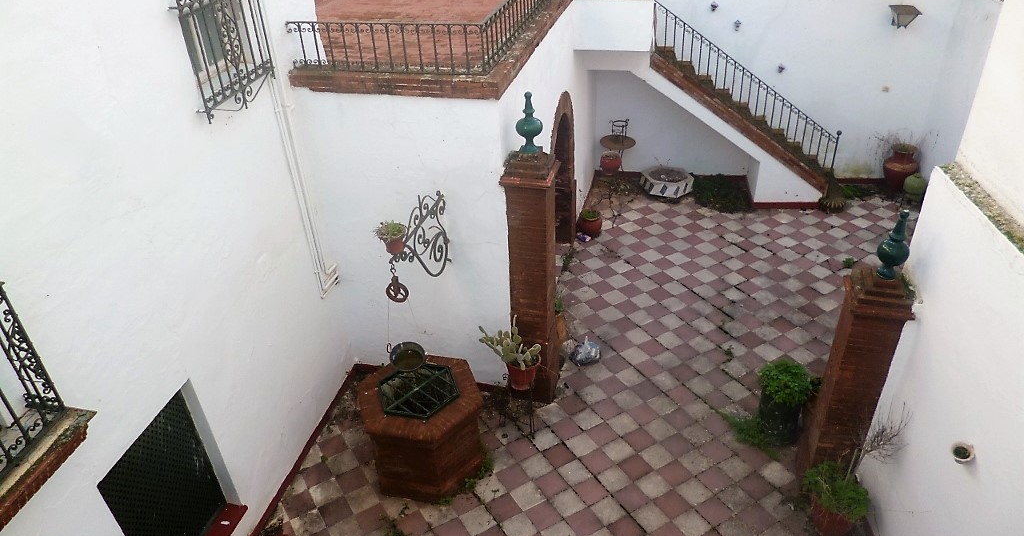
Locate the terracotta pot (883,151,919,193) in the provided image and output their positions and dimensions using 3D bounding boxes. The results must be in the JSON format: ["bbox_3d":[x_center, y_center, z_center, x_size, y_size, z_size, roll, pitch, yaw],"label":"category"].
[{"bbox_3d":[6.341,-1.611,11.606,0.506,0.696,0.506,16,37,26],"label":"terracotta pot"}]

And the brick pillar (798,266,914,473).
[{"bbox_3d":[2.950,1.056,6.191,0.449,2.339,0.449,4,33,11],"label":"brick pillar"}]

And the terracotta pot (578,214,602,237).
[{"bbox_3d":[1.129,-0.663,10.137,0.335,0.295,0.335,-2,33,1],"label":"terracotta pot"}]

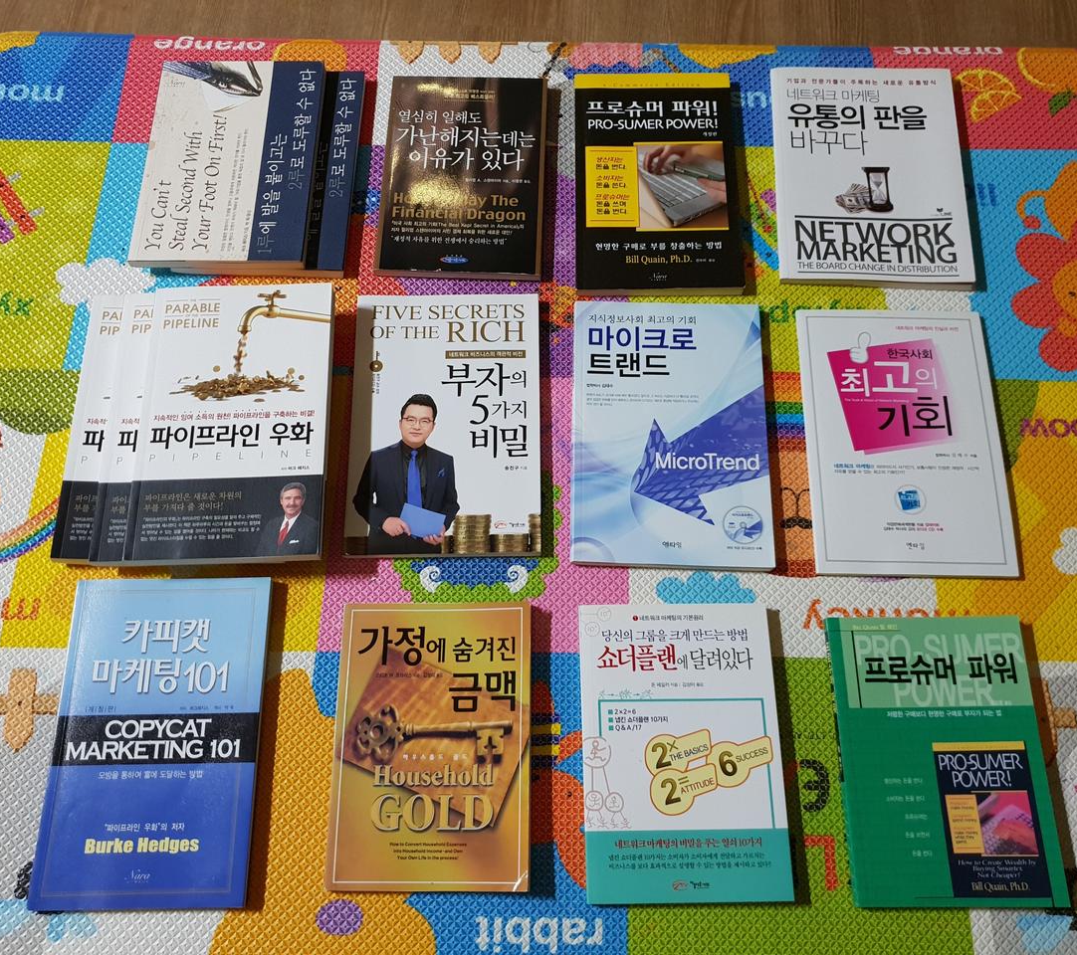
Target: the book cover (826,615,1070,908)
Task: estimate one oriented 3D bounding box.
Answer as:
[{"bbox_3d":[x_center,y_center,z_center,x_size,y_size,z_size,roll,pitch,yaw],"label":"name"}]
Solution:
[{"bbox_3d":[0.287,0.199,0.684,0.142,0.011,0.197,-1,71,1],"label":"book cover"}]

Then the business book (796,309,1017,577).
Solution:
[{"bbox_3d":[0.290,-0.031,0.766,0.152,0.007,0.225,1,71,1],"label":"business book"}]

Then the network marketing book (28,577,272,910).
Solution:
[{"bbox_3d":[-0.278,0.189,0.699,0.149,0.009,0.231,-1,71,1],"label":"network marketing book"}]

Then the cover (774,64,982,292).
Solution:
[{"bbox_3d":[0.290,-0.268,0.846,0.163,0.012,0.221,2,71,2],"label":"cover"}]

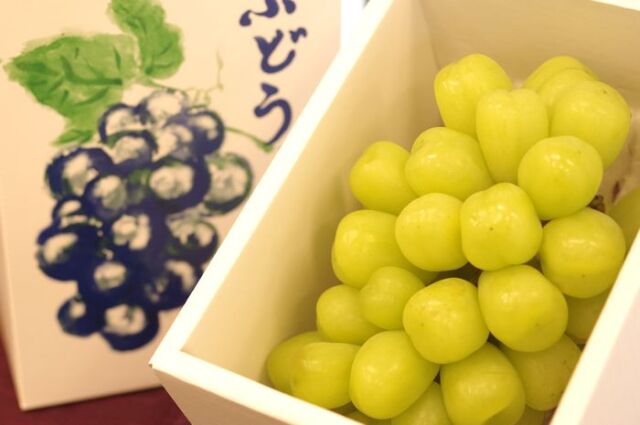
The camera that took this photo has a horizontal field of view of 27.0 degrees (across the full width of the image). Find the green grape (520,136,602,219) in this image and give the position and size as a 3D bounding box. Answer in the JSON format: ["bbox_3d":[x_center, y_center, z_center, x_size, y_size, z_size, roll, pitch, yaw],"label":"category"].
[{"bbox_3d":[0.084,-0.012,0.463,0.029,0.029,0.030,-2,25,0],"label":"green grape"}]

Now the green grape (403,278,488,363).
[{"bbox_3d":[0.042,0.036,0.440,0.029,0.029,0.029,0,32,0],"label":"green grape"}]

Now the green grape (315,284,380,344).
[{"bbox_3d":[0.011,0.038,0.503,0.026,0.025,0.026,-2,25,0],"label":"green grape"}]

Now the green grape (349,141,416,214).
[{"bbox_3d":[0.025,-0.013,0.503,0.028,0.029,0.028,-2,25,0],"label":"green grape"}]

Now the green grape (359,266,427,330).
[{"bbox_3d":[0.027,0.031,0.488,0.025,0.026,0.026,-2,25,0],"label":"green grape"}]

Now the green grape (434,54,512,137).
[{"bbox_3d":[0.058,-0.044,0.502,0.029,0.031,0.029,-2,25,0],"label":"green grape"}]

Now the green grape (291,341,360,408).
[{"bbox_3d":[0.003,0.058,0.476,0.028,0.025,0.026,0,32,0],"label":"green grape"}]

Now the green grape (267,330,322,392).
[{"bbox_3d":[-0.006,0.055,0.487,0.027,0.024,0.025,-1,27,0],"label":"green grape"}]

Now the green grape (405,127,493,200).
[{"bbox_3d":[0.048,-0.017,0.490,0.031,0.029,0.029,-2,25,0],"label":"green grape"}]

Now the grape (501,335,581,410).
[{"bbox_3d":[0.077,0.056,0.472,0.029,0.029,0.029,-2,25,0],"label":"grape"}]

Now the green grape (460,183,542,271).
[{"bbox_3d":[0.062,0.005,0.450,0.028,0.029,0.029,0,32,0],"label":"green grape"}]

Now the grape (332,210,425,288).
[{"bbox_3d":[0.020,0.013,0.470,0.030,0.028,0.028,0,32,0],"label":"grape"}]

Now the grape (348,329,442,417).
[{"bbox_3d":[0.026,0.055,0.452,0.029,0.029,0.029,0,32,0],"label":"grape"}]

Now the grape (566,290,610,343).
[{"bbox_3d":[0.096,0.034,0.474,0.027,0.028,0.028,0,32,0],"label":"grape"}]

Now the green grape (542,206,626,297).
[{"bbox_3d":[0.089,0.014,0.448,0.029,0.030,0.029,0,32,0],"label":"green grape"}]

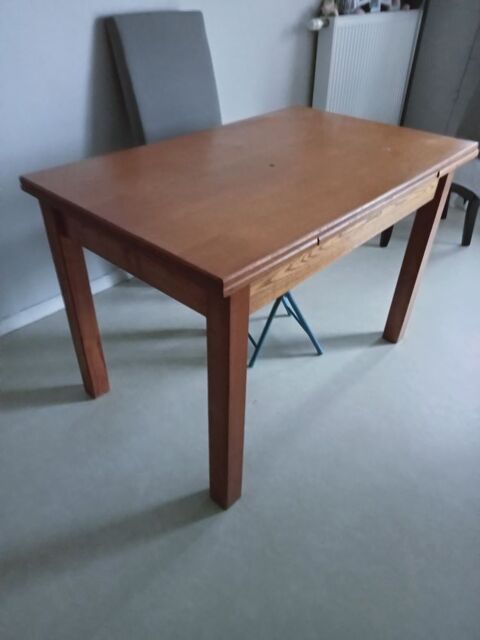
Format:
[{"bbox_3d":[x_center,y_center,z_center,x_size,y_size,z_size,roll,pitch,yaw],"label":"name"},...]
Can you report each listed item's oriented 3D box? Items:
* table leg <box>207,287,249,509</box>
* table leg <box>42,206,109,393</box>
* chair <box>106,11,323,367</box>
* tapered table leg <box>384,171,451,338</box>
[{"bbox_3d":[-0.029,0.195,1.216,0.068,0.728,0.067,29,44,32],"label":"table leg"},{"bbox_3d":[-0.480,-0.054,1.537,0.068,0.728,0.067,29,44,32],"label":"table leg"},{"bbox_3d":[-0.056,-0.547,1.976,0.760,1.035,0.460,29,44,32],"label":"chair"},{"bbox_3d":[0.625,-0.217,1.817,0.068,0.728,0.067,29,44,32],"label":"tapered table leg"}]

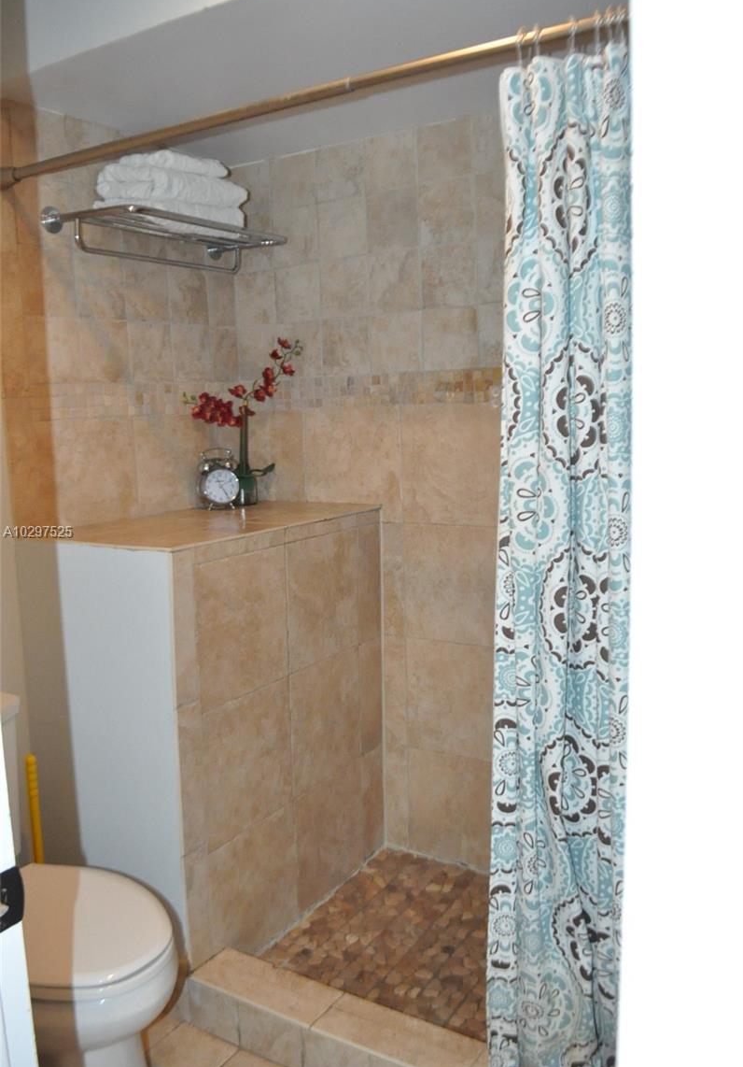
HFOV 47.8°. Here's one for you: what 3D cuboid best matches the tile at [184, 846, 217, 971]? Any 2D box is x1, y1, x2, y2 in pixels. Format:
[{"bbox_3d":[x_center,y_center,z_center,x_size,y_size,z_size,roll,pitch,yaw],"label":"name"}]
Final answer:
[{"bbox_3d":[-0.388,0.839,1.886,0.010,0.247,0.078,4,10,33],"label":"tile"}]

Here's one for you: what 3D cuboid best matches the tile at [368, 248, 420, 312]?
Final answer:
[{"bbox_3d":[0.067,-0.691,2.317,0.160,0.160,0.012,3,9,31],"label":"tile"}]

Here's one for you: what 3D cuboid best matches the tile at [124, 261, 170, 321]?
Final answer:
[{"bbox_3d":[-0.598,-0.643,2.231,0.012,0.149,0.154,3,9,31],"label":"tile"}]

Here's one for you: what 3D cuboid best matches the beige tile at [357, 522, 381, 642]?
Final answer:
[{"bbox_3d":[-0.011,0.137,2.328,0.012,0.320,0.122,3,9,31],"label":"beige tile"}]

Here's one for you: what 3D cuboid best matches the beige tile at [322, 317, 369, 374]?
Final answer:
[{"bbox_3d":[-0.070,-0.552,2.473,0.164,0.164,0.012,3,8,31],"label":"beige tile"}]

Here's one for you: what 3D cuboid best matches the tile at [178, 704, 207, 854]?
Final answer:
[{"bbox_3d":[-0.377,0.512,1.764,0.012,0.321,0.061,3,9,31],"label":"tile"}]

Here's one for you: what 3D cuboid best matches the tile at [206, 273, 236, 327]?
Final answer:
[{"bbox_3d":[-0.461,-0.707,2.550,0.012,0.160,0.127,3,9,31],"label":"tile"}]

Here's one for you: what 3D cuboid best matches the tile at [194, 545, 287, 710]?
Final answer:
[{"bbox_3d":[-0.289,0.204,1.880,0.012,0.318,0.309,3,9,31],"label":"tile"}]

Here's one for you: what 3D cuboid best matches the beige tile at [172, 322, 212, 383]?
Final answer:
[{"bbox_3d":[-0.513,-0.511,2.382,0.012,0.153,0.150,3,9,31],"label":"beige tile"}]

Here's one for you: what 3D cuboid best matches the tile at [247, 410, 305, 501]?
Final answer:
[{"bbox_3d":[-0.299,-0.231,2.608,0.243,0.286,0.012,3,9,31],"label":"tile"}]

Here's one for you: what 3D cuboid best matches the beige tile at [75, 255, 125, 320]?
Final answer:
[{"bbox_3d":[-0.680,-0.617,2.099,0.012,0.153,0.154,3,9,31],"label":"beige tile"}]

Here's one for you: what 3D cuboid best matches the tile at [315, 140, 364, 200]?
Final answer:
[{"bbox_3d":[-0.081,-1.014,2.358,0.160,0.147,0.012,3,9,31],"label":"tile"}]

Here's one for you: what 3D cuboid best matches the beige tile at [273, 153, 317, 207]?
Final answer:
[{"bbox_3d":[-0.217,-0.983,2.366,0.157,0.129,0.012,3,9,31],"label":"beige tile"}]

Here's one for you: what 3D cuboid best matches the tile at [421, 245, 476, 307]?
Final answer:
[{"bbox_3d":[0.210,-0.699,2.282,0.160,0.160,0.012,3,9,30],"label":"tile"}]

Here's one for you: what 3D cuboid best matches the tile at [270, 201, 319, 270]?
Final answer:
[{"bbox_3d":[-0.221,-0.874,2.463,0.168,0.157,0.010,4,10,33],"label":"tile"}]

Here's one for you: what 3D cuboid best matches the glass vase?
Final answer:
[{"bbox_3d":[-0.390,-0.240,2.560,0.078,0.305,0.078,4,10,33],"label":"glass vase"}]

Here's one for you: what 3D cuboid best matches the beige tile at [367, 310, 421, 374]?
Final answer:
[{"bbox_3d":[0.072,-0.542,2.387,0.161,0.164,0.012,3,9,30],"label":"beige tile"}]

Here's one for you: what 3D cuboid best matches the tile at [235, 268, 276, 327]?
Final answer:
[{"bbox_3d":[-0.357,-0.730,2.611,0.157,0.160,0.012,3,9,30],"label":"tile"}]

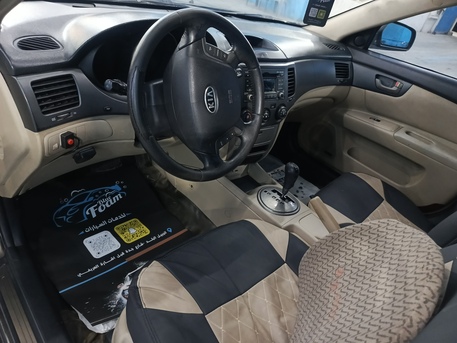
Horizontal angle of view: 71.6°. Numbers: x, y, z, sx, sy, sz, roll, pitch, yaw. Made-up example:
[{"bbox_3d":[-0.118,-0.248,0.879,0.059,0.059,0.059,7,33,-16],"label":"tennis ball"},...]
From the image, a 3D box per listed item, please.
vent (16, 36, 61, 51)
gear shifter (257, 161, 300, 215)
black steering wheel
[{"bbox_3d":[-0.426,-0.279,0.712,0.083,0.020,0.075,-18,49,-39],"label":"vent"},{"bbox_3d":[0.195,0.042,1.112,0.107,0.165,0.158,-18,41,-39],"label":"gear shifter"},{"bbox_3d":[-0.068,-0.170,0.755,0.385,0.385,0.095,-25,25,-37],"label":"black steering wheel"}]

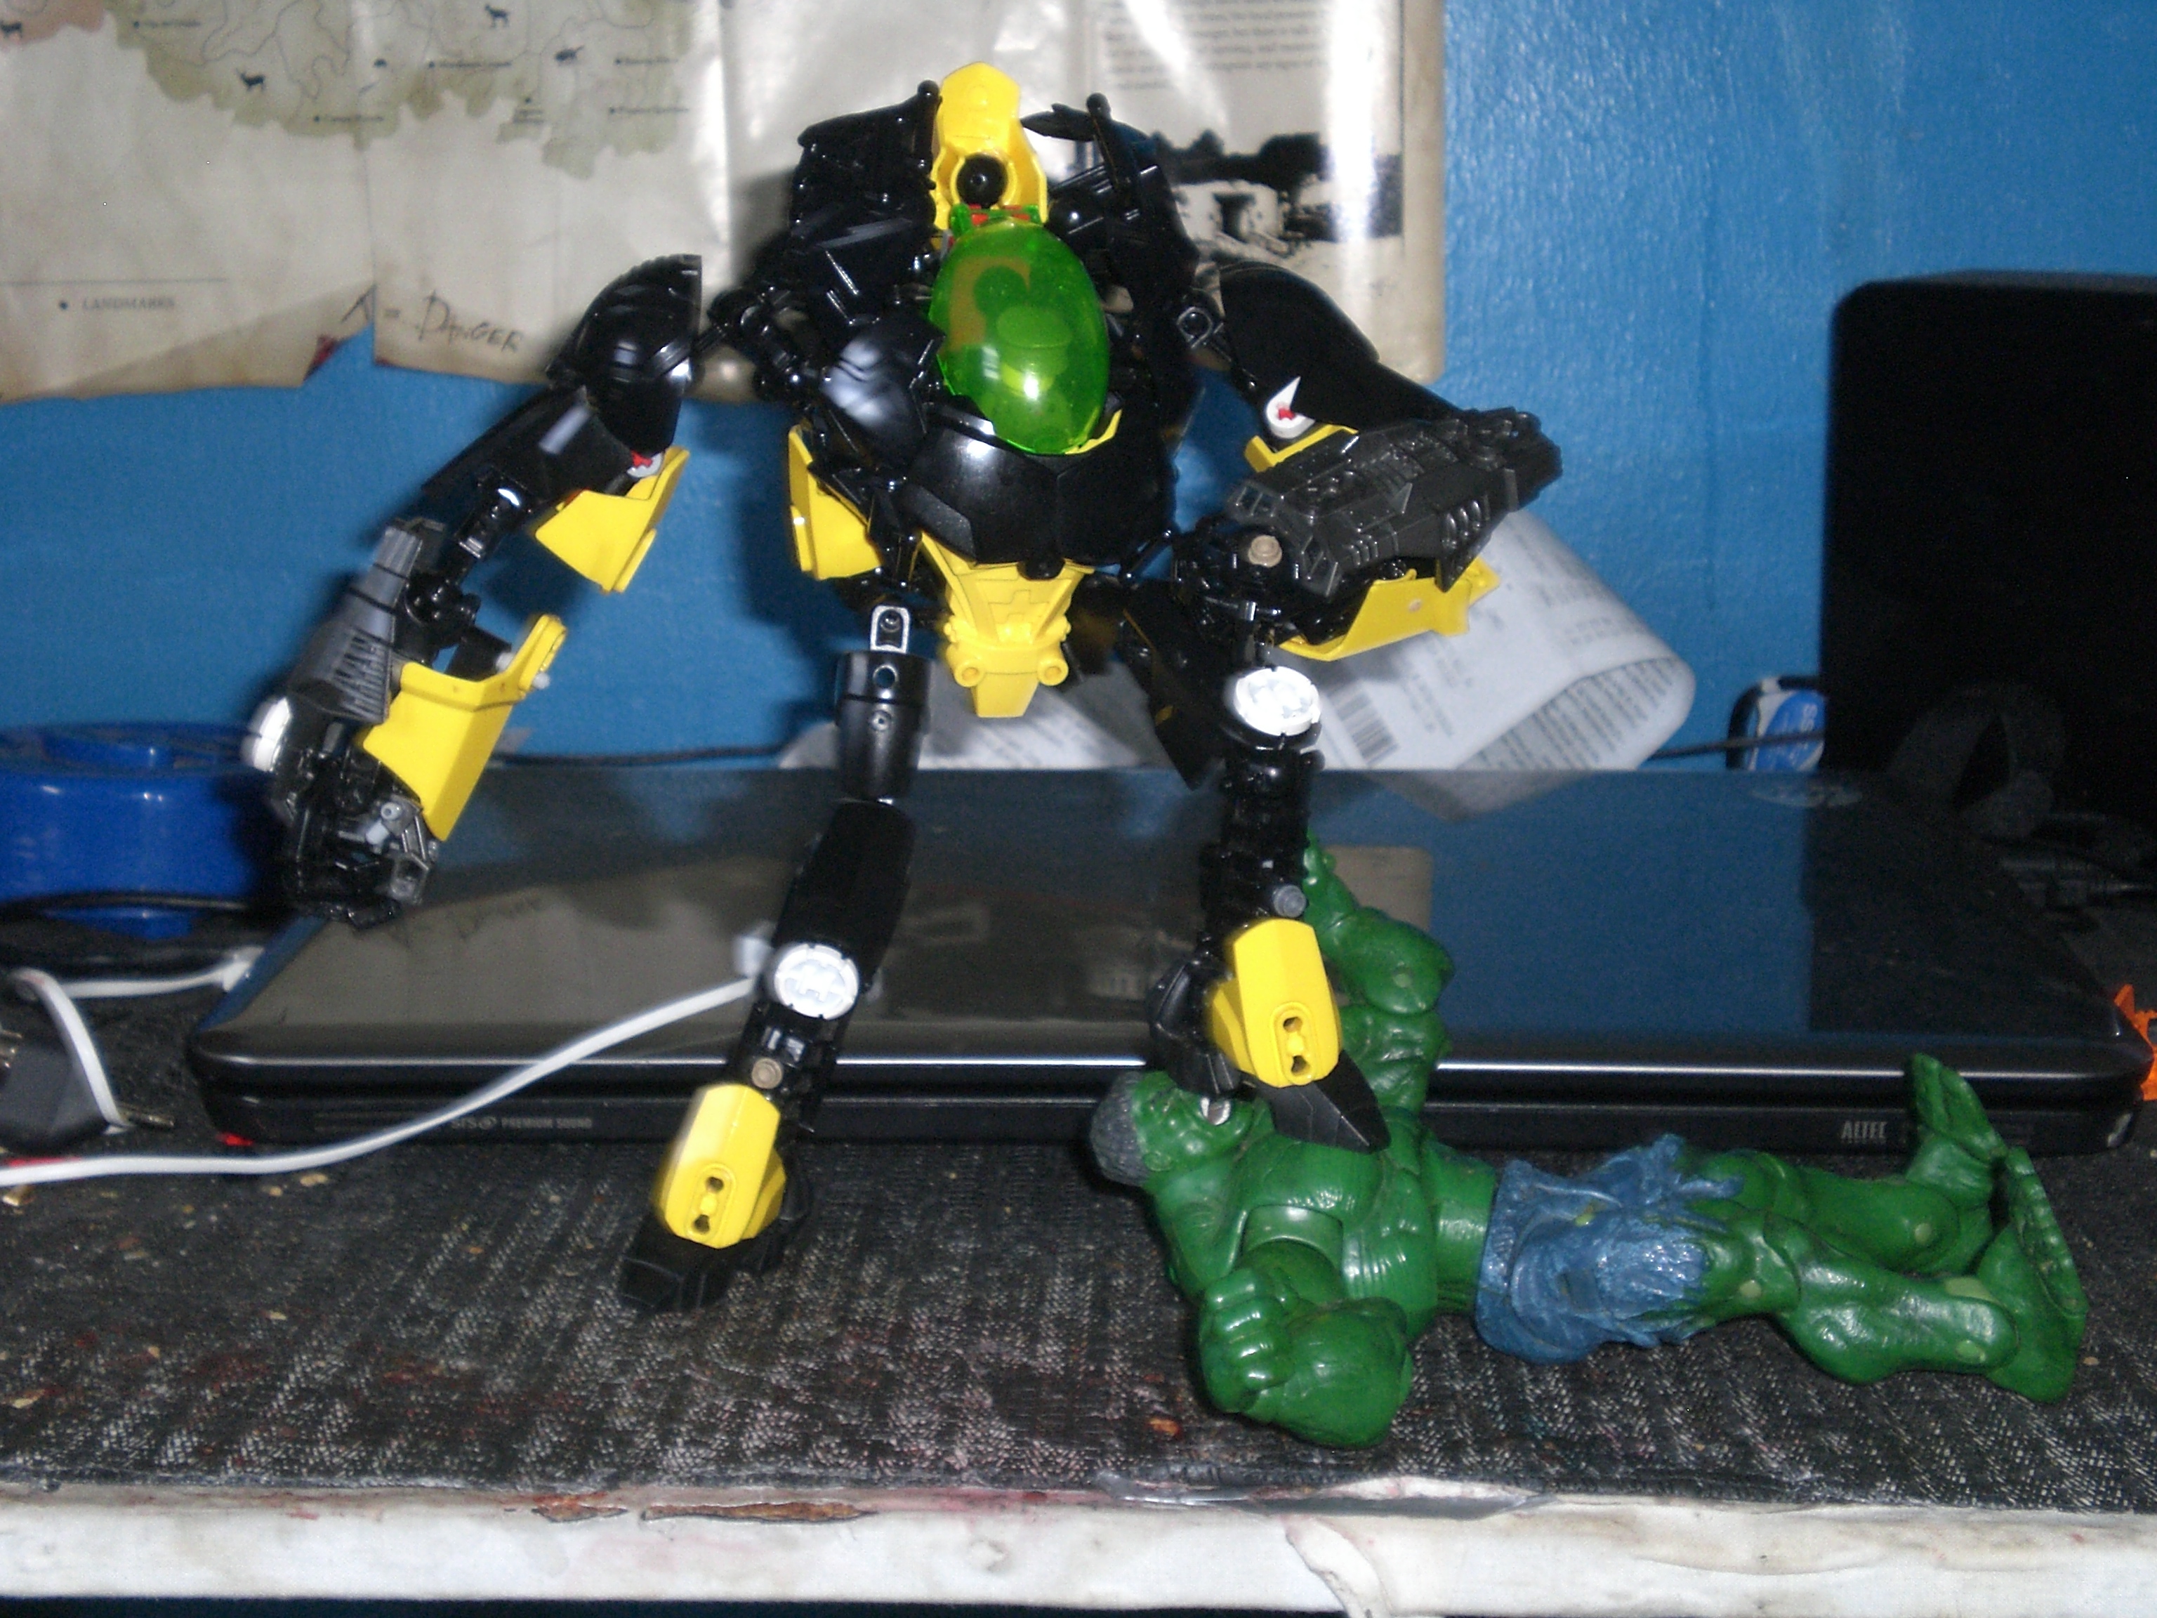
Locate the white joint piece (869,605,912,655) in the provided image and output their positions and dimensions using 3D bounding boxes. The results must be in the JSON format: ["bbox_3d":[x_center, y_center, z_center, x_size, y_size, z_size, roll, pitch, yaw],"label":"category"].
[{"bbox_3d":[-0.035,-0.034,0.734,0.007,0.010,0.008,3,0,-2],"label":"white joint piece"}]

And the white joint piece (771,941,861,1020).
[{"bbox_3d":[-0.048,0.030,0.718,0.016,0.016,0.006,1,28,6],"label":"white joint piece"}]

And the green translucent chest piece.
[{"bbox_3d":[-0.011,-0.088,0.727,0.031,0.046,0.022,-13,-1,-8],"label":"green translucent chest piece"}]

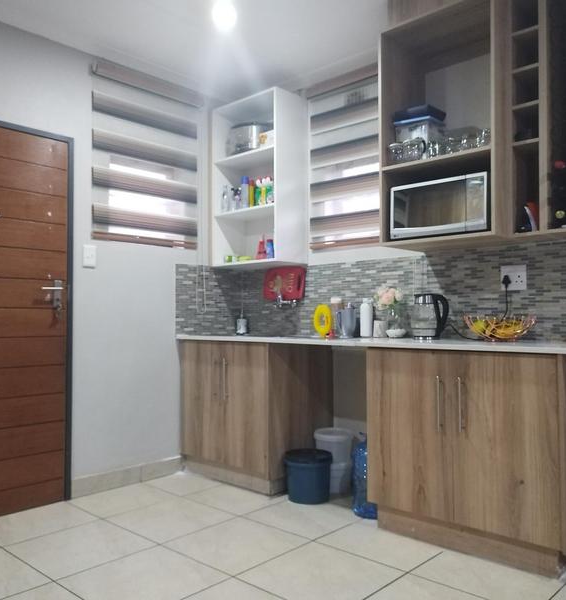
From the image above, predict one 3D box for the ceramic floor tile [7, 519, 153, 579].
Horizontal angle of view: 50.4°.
[{"bbox_3d":[-0.916,1.125,2.733,0.500,0.010,0.500,-1,-1,43],"label":"ceramic floor tile"}]

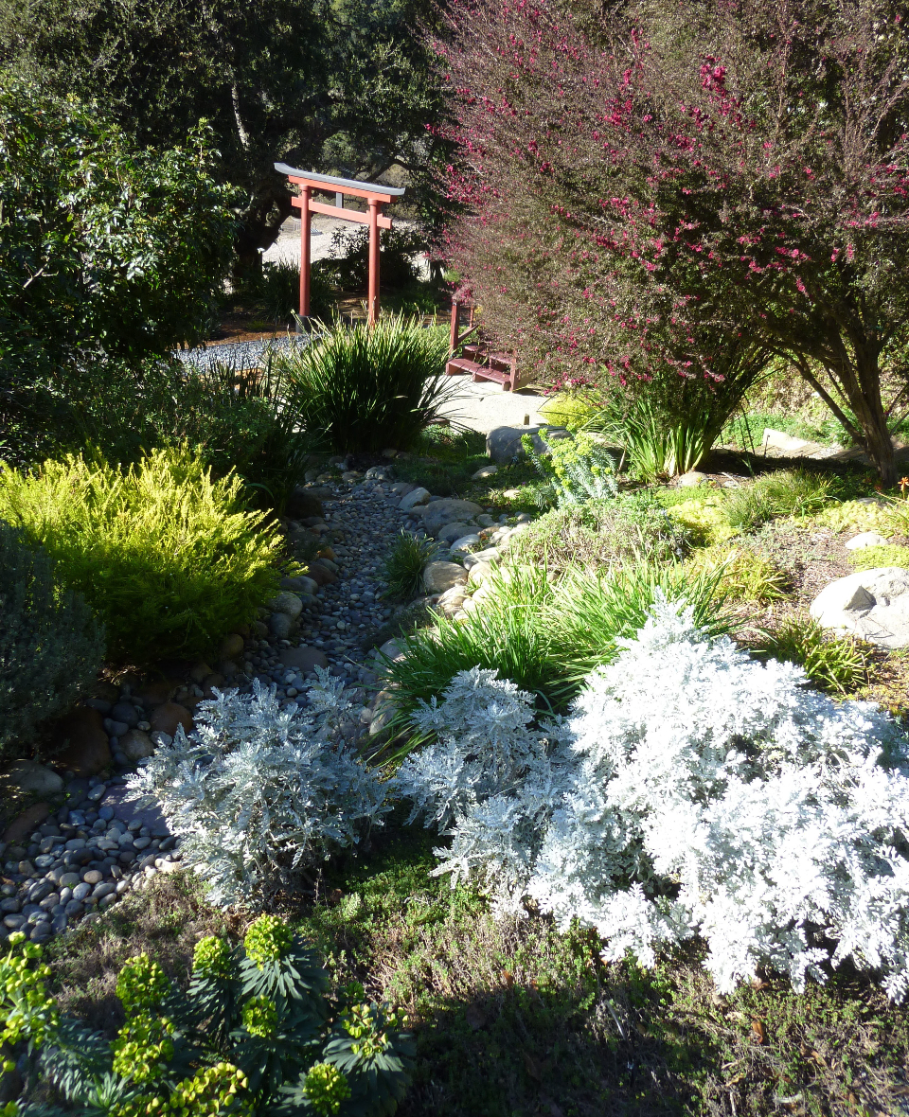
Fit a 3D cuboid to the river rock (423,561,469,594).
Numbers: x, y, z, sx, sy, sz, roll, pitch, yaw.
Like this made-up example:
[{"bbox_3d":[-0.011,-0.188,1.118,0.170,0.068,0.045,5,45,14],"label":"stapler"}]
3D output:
[{"bbox_3d":[-0.069,0.149,6.743,0.350,0.237,0.298,3,28,-1],"label":"river rock"}]

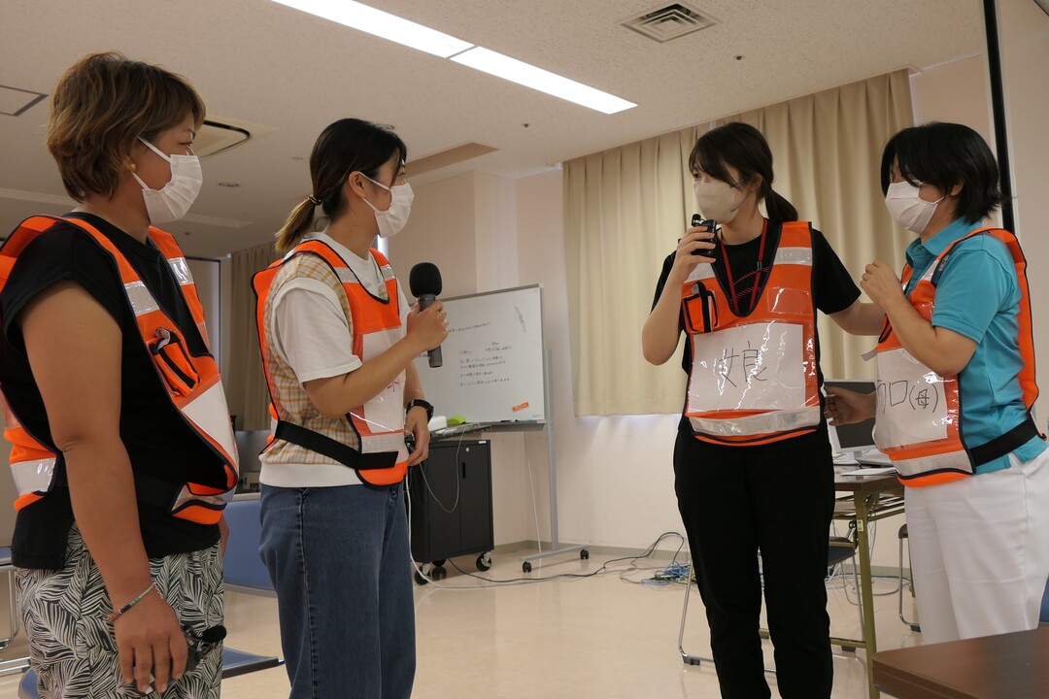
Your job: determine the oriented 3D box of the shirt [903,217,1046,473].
[{"bbox_3d":[0.978,-0.005,1.800,0.300,0.570,0.430,-2,-5,0],"label":"shirt"}]

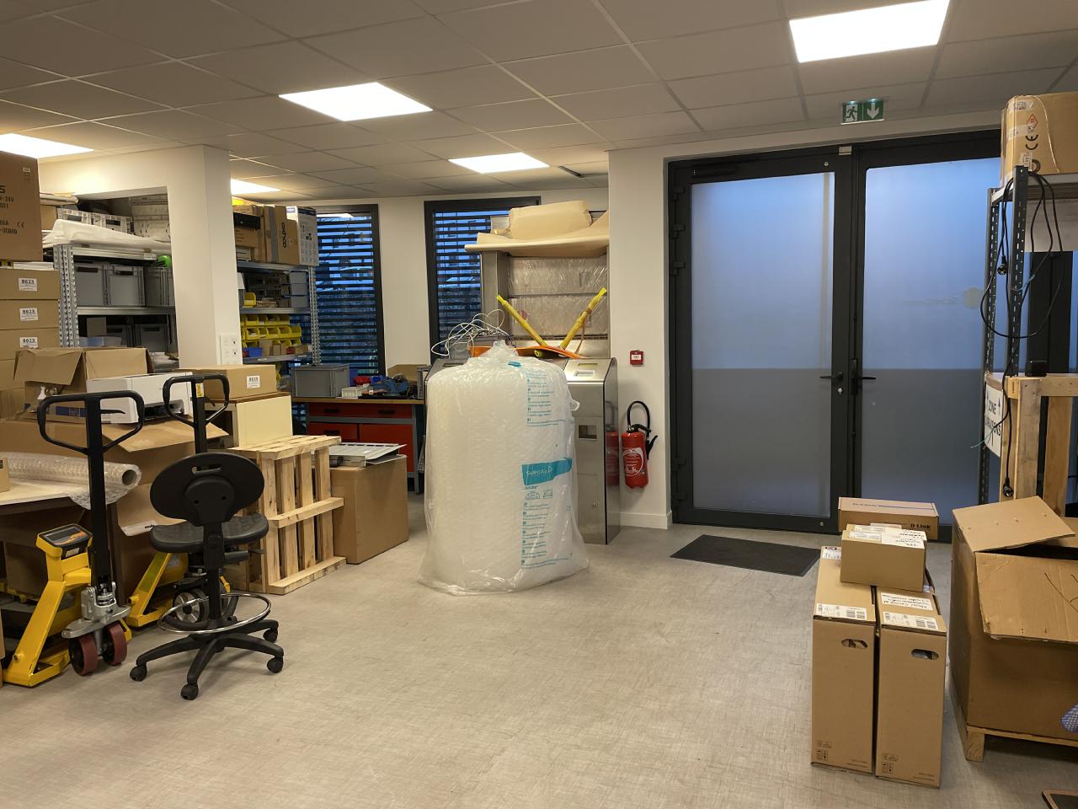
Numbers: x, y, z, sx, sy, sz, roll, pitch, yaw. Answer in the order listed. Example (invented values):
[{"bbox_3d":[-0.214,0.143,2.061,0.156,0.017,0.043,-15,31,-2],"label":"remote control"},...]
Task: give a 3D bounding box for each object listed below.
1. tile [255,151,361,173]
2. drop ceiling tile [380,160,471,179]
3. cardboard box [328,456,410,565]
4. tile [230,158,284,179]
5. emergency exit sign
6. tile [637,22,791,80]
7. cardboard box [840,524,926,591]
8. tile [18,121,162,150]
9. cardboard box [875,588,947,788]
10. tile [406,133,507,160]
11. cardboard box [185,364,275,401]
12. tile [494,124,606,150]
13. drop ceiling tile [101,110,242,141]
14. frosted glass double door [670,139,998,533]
[{"bbox_3d":[-1.611,-1.689,5.664,0.590,0.025,0.590,1,7,21],"label":"tile"},{"bbox_3d":[-0.824,-1.748,6.008,0.590,0.025,0.590,1,7,21],"label":"drop ceiling tile"},{"bbox_3d":[-1.279,0.656,5.308,0.600,0.577,0.590,1,7,21],"label":"cardboard box"},{"bbox_3d":[-2.171,-1.703,5.878,0.597,0.020,0.597,1,7,21],"label":"tile"},{"bbox_3d":[1.739,-1.567,4.343,0.225,0.125,0.030,1,7,21],"label":"emergency exit sign"},{"bbox_3d":[0.768,-1.514,3.476,0.590,0.025,0.590,1,7,21],"label":"tile"},{"bbox_3d":[1.246,0.552,2.929,0.266,0.154,0.218,2,7,25],"label":"cardboard box"},{"bbox_3d":[-2.598,-1.574,4.765,0.597,0.020,0.597,1,7,21],"label":"tile"},{"bbox_3d":[1.288,0.883,2.870,0.181,0.490,0.830,1,7,21],"label":"cardboard box"},{"bbox_3d":[-0.487,-1.671,5.224,0.600,0.025,0.600,1,7,21],"label":"tile"},{"bbox_3d":[-1.882,-0.138,4.865,0.410,0.167,0.430,1,7,21],"label":"cardboard box"},{"bbox_3d":[0.080,-1.663,5.020,0.590,0.025,0.590,1,7,21],"label":"tile"},{"bbox_3d":[-2.037,-1.558,4.550,0.590,0.025,0.590,1,7,21],"label":"drop ceiling tile"},{"bbox_3d":[1.961,-0.373,5.193,2.240,2.470,0.100,1,7,22],"label":"frosted glass double door"}]

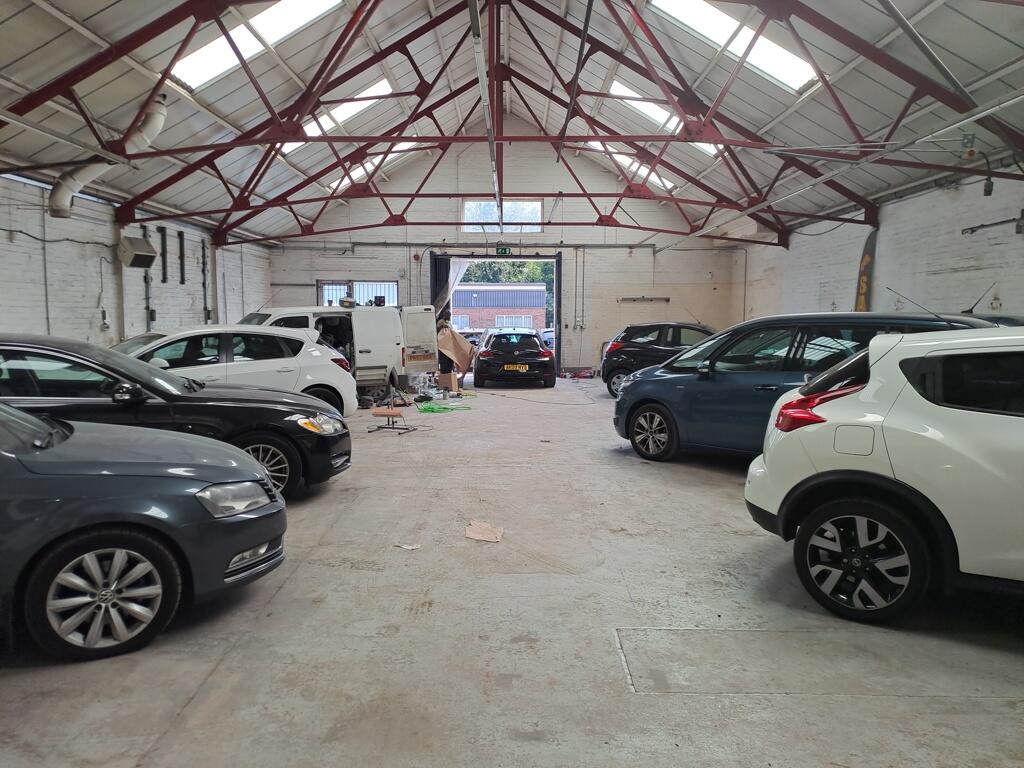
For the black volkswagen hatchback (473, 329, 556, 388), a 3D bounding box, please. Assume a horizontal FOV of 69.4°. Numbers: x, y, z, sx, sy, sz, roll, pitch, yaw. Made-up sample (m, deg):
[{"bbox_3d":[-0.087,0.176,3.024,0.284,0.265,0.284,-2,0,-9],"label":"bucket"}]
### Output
[{"bbox_3d":[-0.027,-0.754,18.600,1.820,1.410,4.256,0,5,-3],"label":"black volkswagen hatchback"}]

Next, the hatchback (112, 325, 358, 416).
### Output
[{"bbox_3d":[-4.342,-0.062,10.152,4.420,1.500,1.820,-3,6,-32],"label":"hatchback"}]

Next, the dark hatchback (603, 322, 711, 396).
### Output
[{"bbox_3d":[3.714,-0.492,15.136,3.780,1.490,1.680,2,5,18],"label":"dark hatchback"}]

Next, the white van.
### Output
[{"bbox_3d":[-4.209,-0.538,13.761,4.600,1.820,1.800,-3,6,-34],"label":"white van"}]

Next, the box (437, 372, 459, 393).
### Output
[{"bbox_3d":[-1.335,-0.037,16.190,0.340,0.400,0.280,3,6,35],"label":"box"}]

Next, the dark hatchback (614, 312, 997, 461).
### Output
[{"bbox_3d":[3.177,0.068,8.031,4.430,1.610,1.830,4,6,38],"label":"dark hatchback"}]

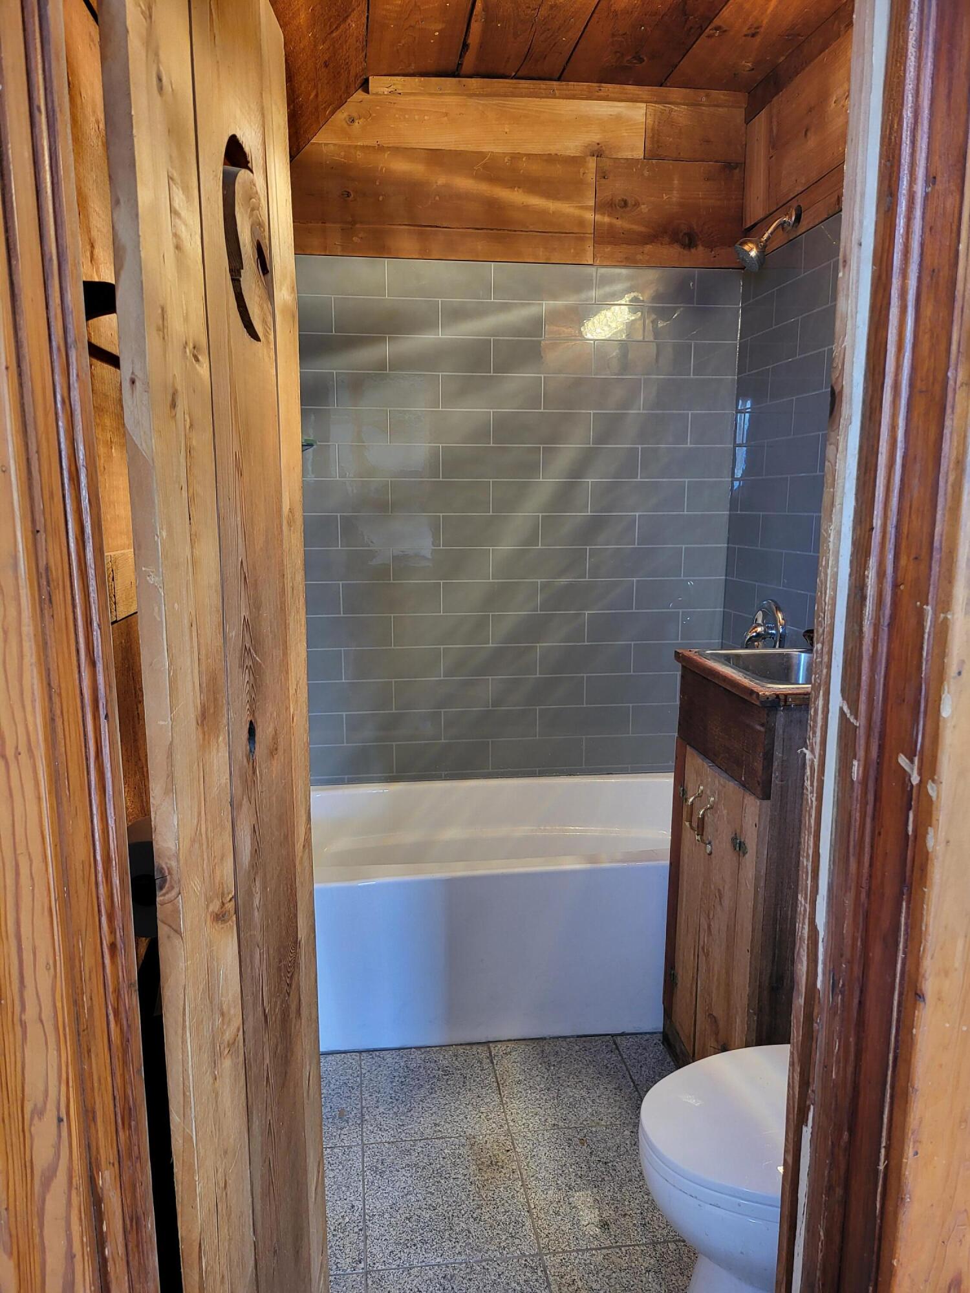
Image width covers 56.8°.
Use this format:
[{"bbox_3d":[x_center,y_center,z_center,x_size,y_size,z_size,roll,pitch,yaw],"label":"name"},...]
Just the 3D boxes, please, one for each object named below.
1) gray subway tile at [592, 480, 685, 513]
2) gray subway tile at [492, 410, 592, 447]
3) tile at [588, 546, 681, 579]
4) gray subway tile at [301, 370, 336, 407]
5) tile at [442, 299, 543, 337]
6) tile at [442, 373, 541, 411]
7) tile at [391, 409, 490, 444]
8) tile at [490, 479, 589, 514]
[{"bbox_3d":[0.477,-0.465,2.784,0.303,0.100,0.010,-1,11,-7],"label":"gray subway tile"},{"bbox_3d":[0.173,-0.659,2.706,0.304,0.101,0.009,-1,11,-7],"label":"gray subway tile"},{"bbox_3d":[0.476,-0.264,2.824,0.303,0.100,0.010,-1,11,-7],"label":"tile"},{"bbox_3d":[-0.586,-0.744,2.595,0.304,0.101,0.009,-1,11,-7],"label":"gray subway tile"},{"bbox_3d":[0.022,-0.958,2.628,0.304,0.101,0.009,-1,11,-7],"label":"tile"},{"bbox_3d":[0.021,-0.757,2.668,0.304,0.101,0.009,-1,11,-7],"label":"tile"},{"bbox_3d":[-0.132,-0.659,2.695,0.304,0.101,0.009,-1,10,-7],"label":"tile"},{"bbox_3d":[0.172,-0.458,2.745,0.304,0.101,0.009,-1,11,-7],"label":"tile"}]

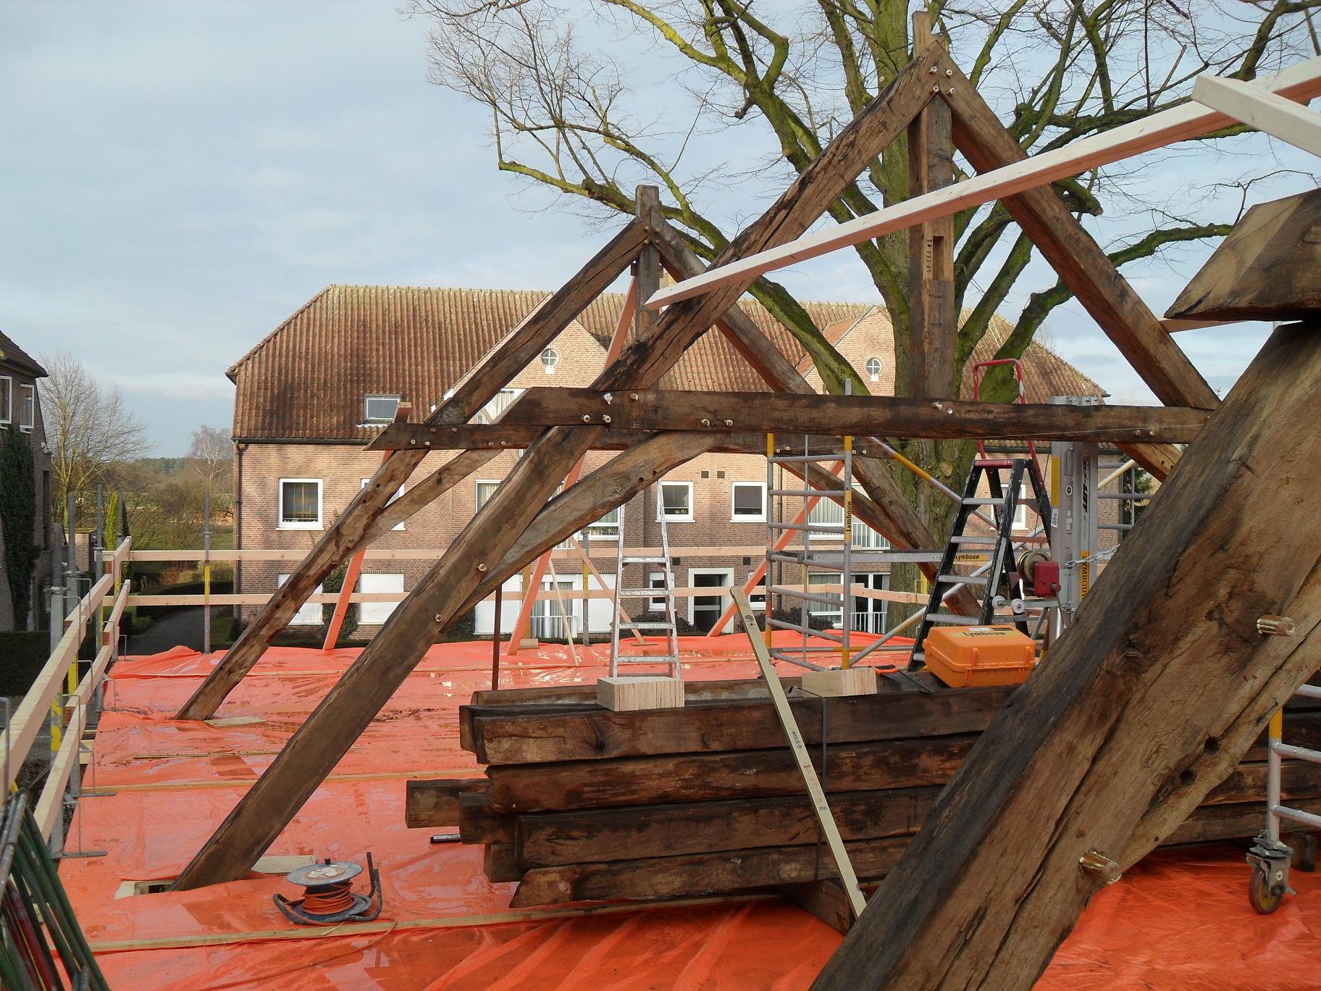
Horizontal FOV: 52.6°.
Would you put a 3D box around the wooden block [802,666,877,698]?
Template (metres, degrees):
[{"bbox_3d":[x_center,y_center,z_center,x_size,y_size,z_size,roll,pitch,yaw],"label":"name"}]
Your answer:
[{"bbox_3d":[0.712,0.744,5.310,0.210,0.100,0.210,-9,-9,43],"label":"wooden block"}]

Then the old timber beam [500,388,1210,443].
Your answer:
[{"bbox_3d":[1.410,-0.388,6.880,4.620,0.205,0.140,0,0,-20],"label":"old timber beam"}]

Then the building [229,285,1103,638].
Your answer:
[{"bbox_3d":[0.570,-1.200,47.700,29.500,11.900,10.300,0,0,-13],"label":"building"}]

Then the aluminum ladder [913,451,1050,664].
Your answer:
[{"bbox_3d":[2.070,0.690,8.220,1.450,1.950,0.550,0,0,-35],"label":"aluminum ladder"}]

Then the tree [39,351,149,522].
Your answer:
[{"bbox_3d":[-28.600,-1.200,65.000,8.200,11.600,8.200,0,0,-24],"label":"tree"}]

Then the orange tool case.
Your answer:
[{"bbox_3d":[1.340,0.673,5.590,0.400,0.195,0.260,0,12,-16],"label":"orange tool case"}]

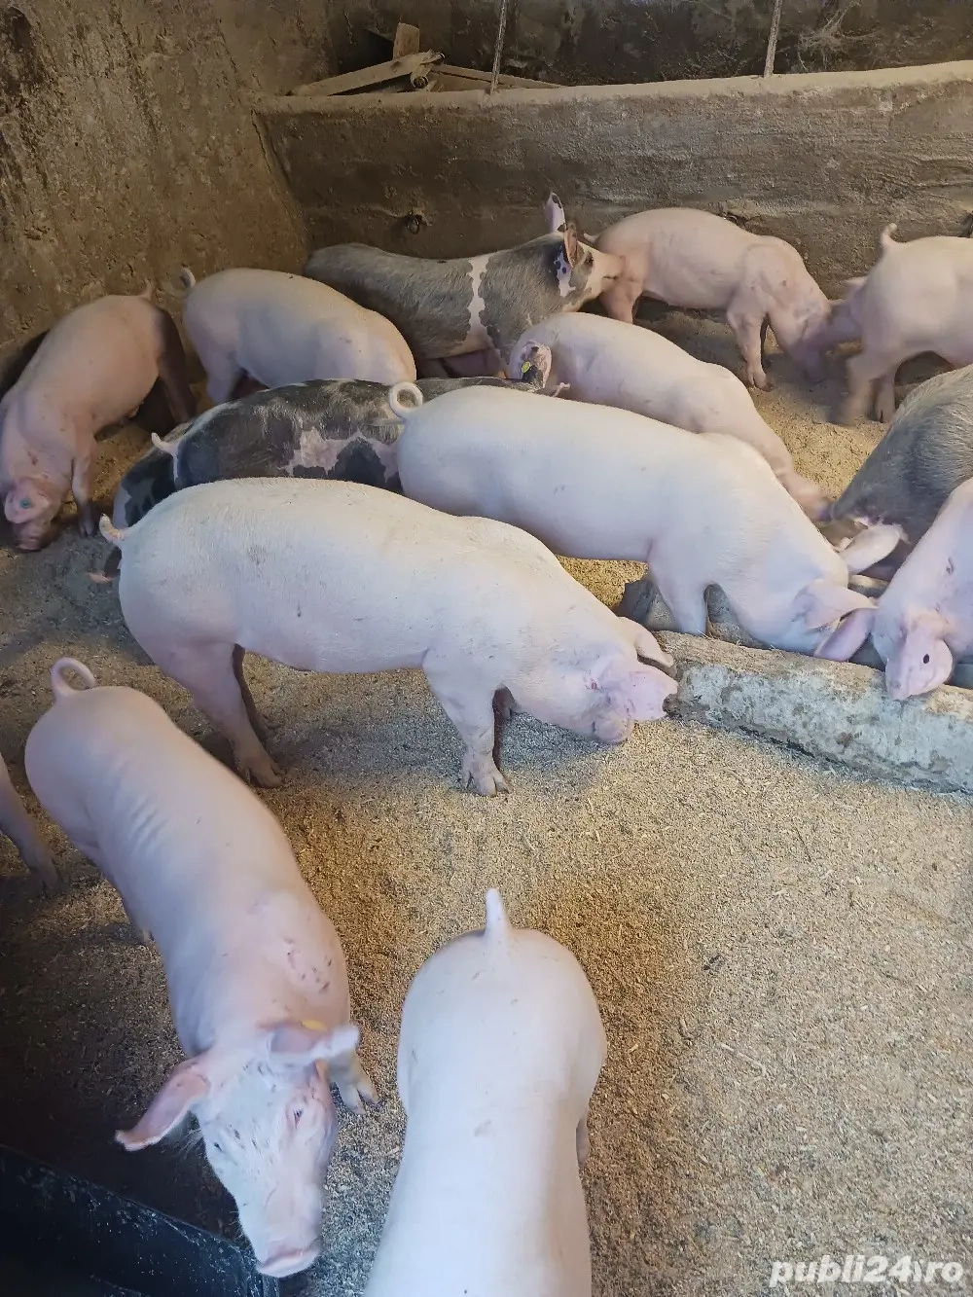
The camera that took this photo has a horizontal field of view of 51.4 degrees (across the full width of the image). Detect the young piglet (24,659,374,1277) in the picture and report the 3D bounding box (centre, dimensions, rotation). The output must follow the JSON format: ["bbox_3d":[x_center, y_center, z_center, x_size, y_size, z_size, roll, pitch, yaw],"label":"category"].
[{"bbox_3d":[-0.465,0.455,1.572,0.368,0.552,0.998,-21,40,-27],"label":"young piglet"}]

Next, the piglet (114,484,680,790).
[{"bbox_3d":[-0.213,-0.028,2.227,1.201,0.591,0.349,3,35,5],"label":"piglet"}]

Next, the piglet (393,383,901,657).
[{"bbox_3d":[0.368,-0.321,2.637,1.259,0.601,0.358,15,38,21],"label":"piglet"}]

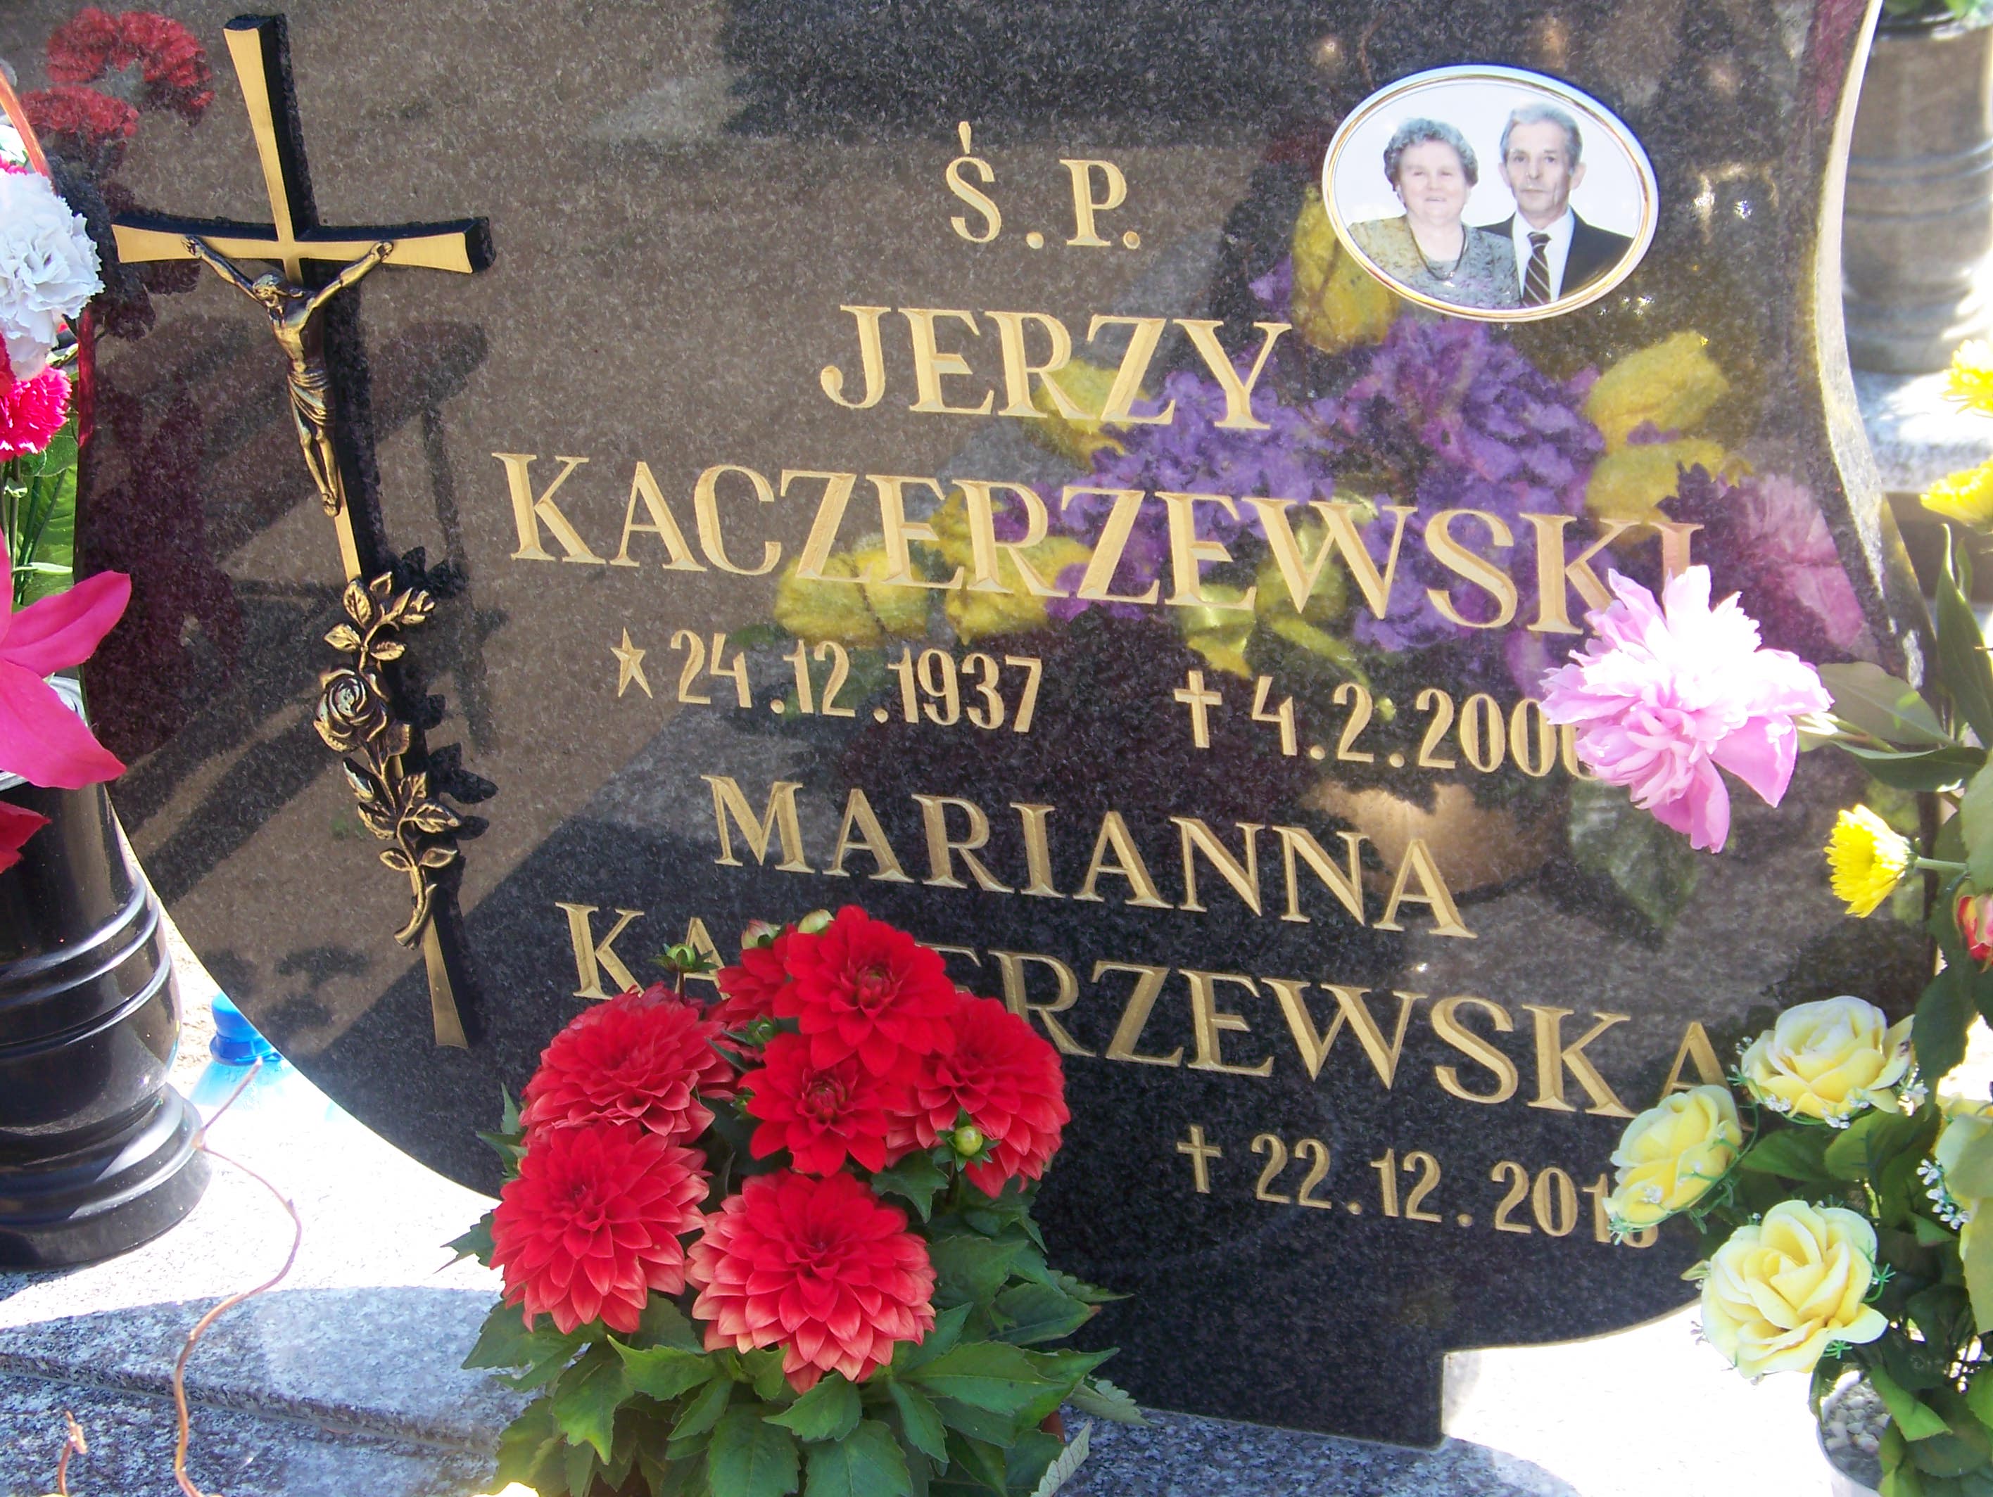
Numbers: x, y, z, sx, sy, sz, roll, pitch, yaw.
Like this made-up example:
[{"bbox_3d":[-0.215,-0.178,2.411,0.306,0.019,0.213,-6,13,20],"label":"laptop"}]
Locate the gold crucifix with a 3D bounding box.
[{"bbox_3d":[-0.247,-0.066,1.542,0.151,0.431,0.037,5,30,22],"label":"gold crucifix"}]

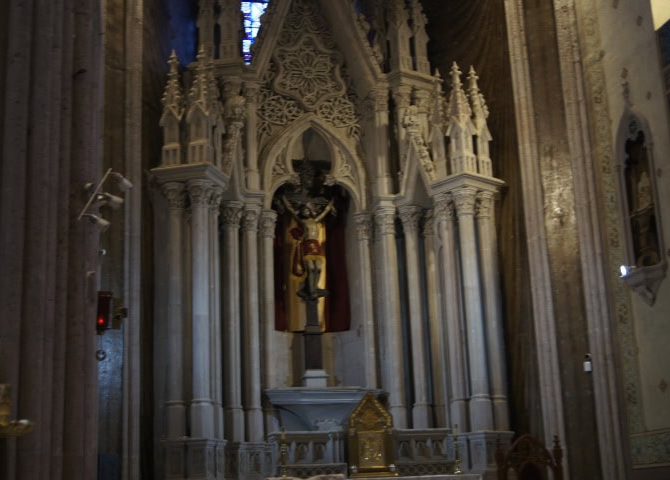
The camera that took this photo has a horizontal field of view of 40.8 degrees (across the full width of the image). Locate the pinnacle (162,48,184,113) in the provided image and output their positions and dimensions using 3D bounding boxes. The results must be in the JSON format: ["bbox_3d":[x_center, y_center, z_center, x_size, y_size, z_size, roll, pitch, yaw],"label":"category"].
[{"bbox_3d":[-2.183,-2.146,12.098,0.222,0.866,0.222,-5,-13,11],"label":"pinnacle"}]

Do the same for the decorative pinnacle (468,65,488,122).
[{"bbox_3d":[2.210,-2.289,14.033,0.249,0.964,0.249,1,-13,-16],"label":"decorative pinnacle"}]

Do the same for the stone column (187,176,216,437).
[{"bbox_3d":[-1.783,0.857,11.993,0.333,3.496,0.333,1,-13,-16],"label":"stone column"}]

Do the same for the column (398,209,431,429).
[{"bbox_3d":[1.228,1.131,13.682,0.304,3.429,0.304,1,-13,-16],"label":"column"}]

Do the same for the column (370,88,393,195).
[{"bbox_3d":[0.753,-1.589,14.416,0.272,1.788,0.272,1,-13,-16],"label":"column"}]

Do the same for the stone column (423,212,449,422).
[{"bbox_3d":[1.542,1.190,13.987,0.202,3.409,0.202,1,-13,-16],"label":"stone column"}]

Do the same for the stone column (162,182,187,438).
[{"bbox_3d":[-2.031,0.862,11.407,0.315,3.221,0.315,-5,-13,11],"label":"stone column"}]

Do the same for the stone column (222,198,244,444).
[{"bbox_3d":[-1.410,1.083,12.338,0.260,3.297,0.260,1,-13,-13],"label":"stone column"}]

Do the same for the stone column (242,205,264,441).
[{"bbox_3d":[-1.210,1.164,13.171,0.263,3.487,0.263,1,-13,-16],"label":"stone column"}]

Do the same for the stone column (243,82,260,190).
[{"bbox_3d":[-1.213,-1.507,13.059,0.205,1.580,0.205,1,-13,-13],"label":"stone column"}]

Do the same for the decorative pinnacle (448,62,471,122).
[{"bbox_3d":[1.748,-2.138,12.846,0.239,0.852,0.239,8,-16,-37],"label":"decorative pinnacle"}]

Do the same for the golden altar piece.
[{"bbox_3d":[0.414,2.267,10.550,0.500,0.948,0.420,1,-13,-13],"label":"golden altar piece"}]

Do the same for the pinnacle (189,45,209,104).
[{"bbox_3d":[-1.815,-2.229,12.049,0.205,0.781,0.205,-5,-13,11],"label":"pinnacle"}]

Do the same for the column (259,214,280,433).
[{"bbox_3d":[-0.960,1.168,13.502,0.240,3.395,0.240,1,-13,-16],"label":"column"}]

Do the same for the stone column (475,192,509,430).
[{"bbox_3d":[2.319,0.995,13.285,0.251,3.587,0.251,1,-13,-16],"label":"stone column"}]

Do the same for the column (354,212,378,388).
[{"bbox_3d":[0.457,1.125,13.260,0.237,3.101,0.237,1,-13,-13],"label":"column"}]

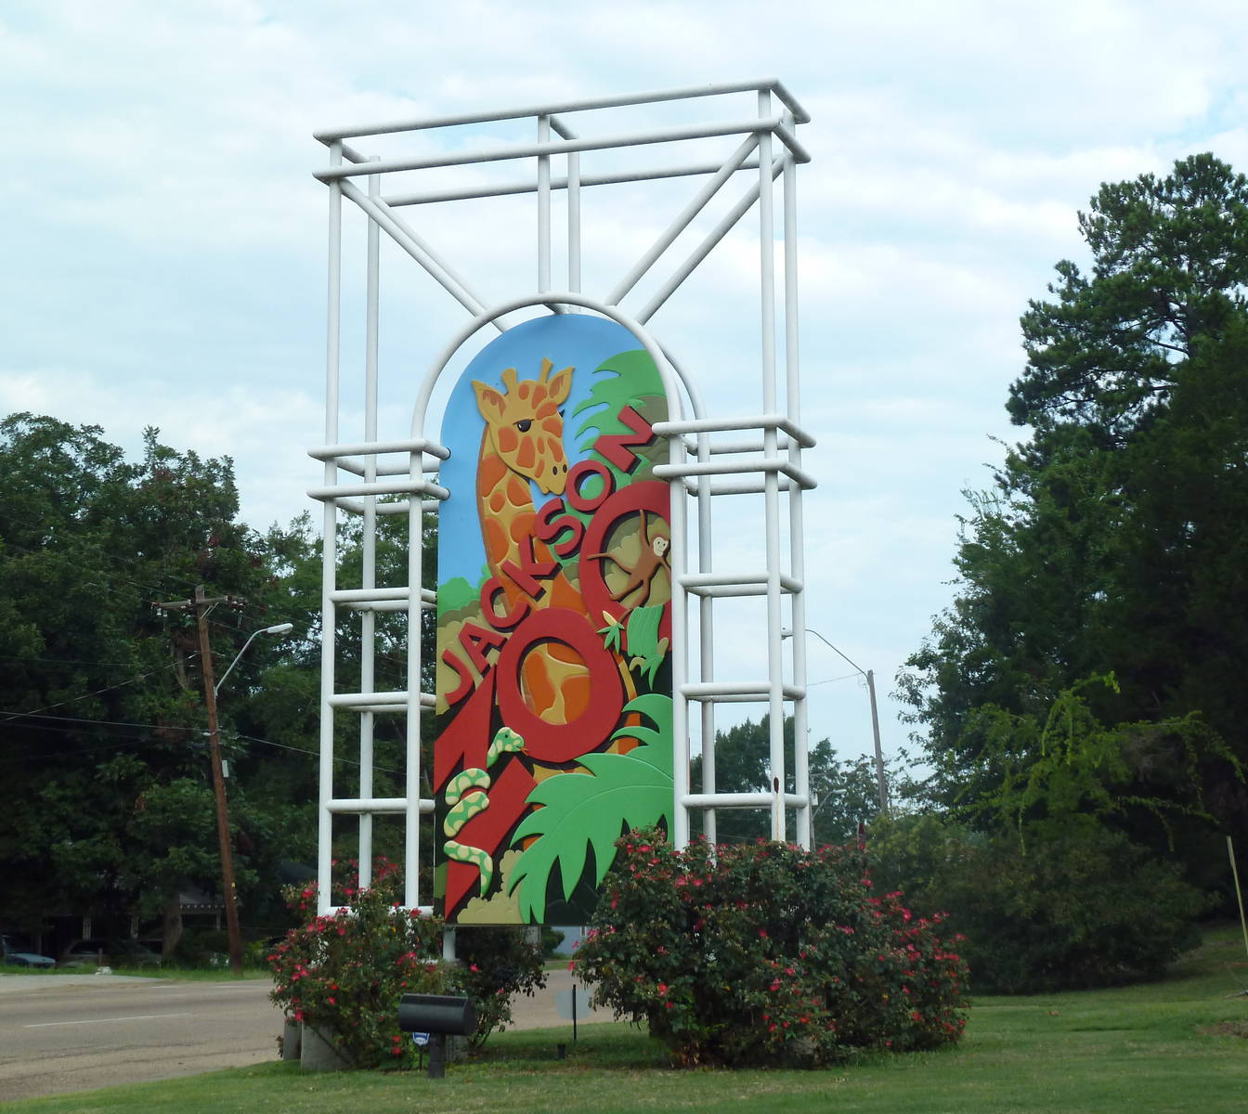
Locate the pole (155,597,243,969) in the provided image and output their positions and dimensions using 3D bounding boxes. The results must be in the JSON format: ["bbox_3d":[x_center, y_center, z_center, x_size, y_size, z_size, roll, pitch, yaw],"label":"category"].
[{"bbox_3d":[-9.168,4.998,53.550,2.450,8.772,0.450,-12,-9,33],"label":"pole"}]

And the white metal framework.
[{"bbox_3d":[-0.748,-0.310,28.023,5.998,10.008,1.587,-3,-8,19],"label":"white metal framework"}]

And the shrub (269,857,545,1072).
[{"bbox_3d":[-2.567,4.850,28.300,3.300,2.400,2.700,0,-7,0],"label":"shrub"}]

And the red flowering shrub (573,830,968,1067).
[{"bbox_3d":[1.704,4.520,27.400,4.500,2.600,3.000,0,-7,0],"label":"red flowering shrub"}]

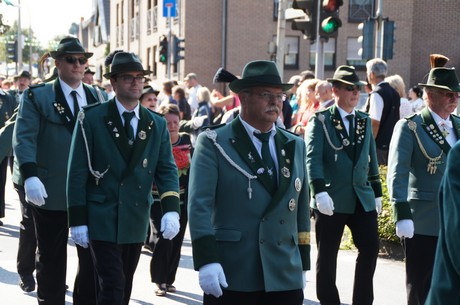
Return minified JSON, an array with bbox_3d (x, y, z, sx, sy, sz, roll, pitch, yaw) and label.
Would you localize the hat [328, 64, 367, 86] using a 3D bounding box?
[{"bbox_3d":[0.810,-0.531,7.950,0.265,0.135,0.295,-2,4,-34],"label":"hat"}]

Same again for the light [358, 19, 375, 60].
[{"bbox_3d":[2.523,-2.097,21.300,0.310,0.750,0.260,3,3,25],"label":"light"}]

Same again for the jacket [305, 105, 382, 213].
[{"bbox_3d":[0.840,0.048,8.500,0.520,0.790,0.320,0,4,-33],"label":"jacket"}]

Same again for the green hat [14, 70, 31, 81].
[{"bbox_3d":[-3.308,-1.220,18.300,0.280,0.140,0.310,3,3,10],"label":"green hat"}]

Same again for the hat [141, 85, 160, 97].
[{"bbox_3d":[-0.898,-0.680,12.800,0.260,0.120,0.280,-2,4,-35],"label":"hat"}]

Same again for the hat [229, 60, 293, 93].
[{"bbox_3d":[0.139,-0.356,5.420,0.280,0.145,0.320,0,4,-40],"label":"hat"}]

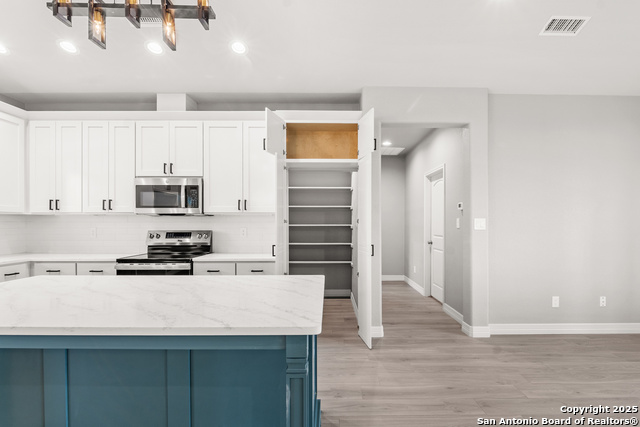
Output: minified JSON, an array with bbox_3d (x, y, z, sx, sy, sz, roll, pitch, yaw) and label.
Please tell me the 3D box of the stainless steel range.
[{"bbox_3d":[-1.665,0.785,3.200,0.760,1.190,0.690,0,-1,0],"label":"stainless steel range"}]

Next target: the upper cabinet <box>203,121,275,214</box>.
[{"bbox_3d":[-0.875,-0.520,3.400,0.880,1.065,0.330,0,-1,0],"label":"upper cabinet"}]

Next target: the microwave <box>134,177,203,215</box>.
[{"bbox_3d":[-1.685,-0.190,3.375,0.760,0.420,0.390,0,-1,0],"label":"microwave"}]

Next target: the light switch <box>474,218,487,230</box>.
[{"bbox_3d":[1.757,0.115,3.122,0.120,0.125,0.012,0,0,0],"label":"light switch"}]

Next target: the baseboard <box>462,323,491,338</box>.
[{"bbox_3d":[1.782,1.305,3.200,0.190,0.118,0.140,0,-1,0],"label":"baseboard"}]

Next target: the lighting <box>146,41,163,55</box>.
[{"bbox_3d":[-1.379,-1.390,2.370,0.160,0.020,0.160,0,-1,0],"label":"lighting"}]

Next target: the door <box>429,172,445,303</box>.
[{"bbox_3d":[1.895,0.410,4.460,0.050,2.020,0.760,0,-1,1],"label":"door"}]

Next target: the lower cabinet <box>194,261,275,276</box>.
[{"bbox_3d":[-0.863,0.940,3.240,0.890,0.880,0.620,0,-1,0],"label":"lower cabinet"}]

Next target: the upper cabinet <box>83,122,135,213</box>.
[{"bbox_3d":[-2.395,-0.520,3.400,0.605,1.065,0.330,0,-1,0],"label":"upper cabinet"}]

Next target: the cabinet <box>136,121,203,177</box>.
[{"bbox_3d":[-1.705,-0.730,3.400,0.770,0.640,0.330,0,-1,0],"label":"cabinet"}]

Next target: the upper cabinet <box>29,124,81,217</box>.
[{"bbox_3d":[-3.000,-0.520,3.400,0.610,1.065,0.330,0,-1,0],"label":"upper cabinet"}]

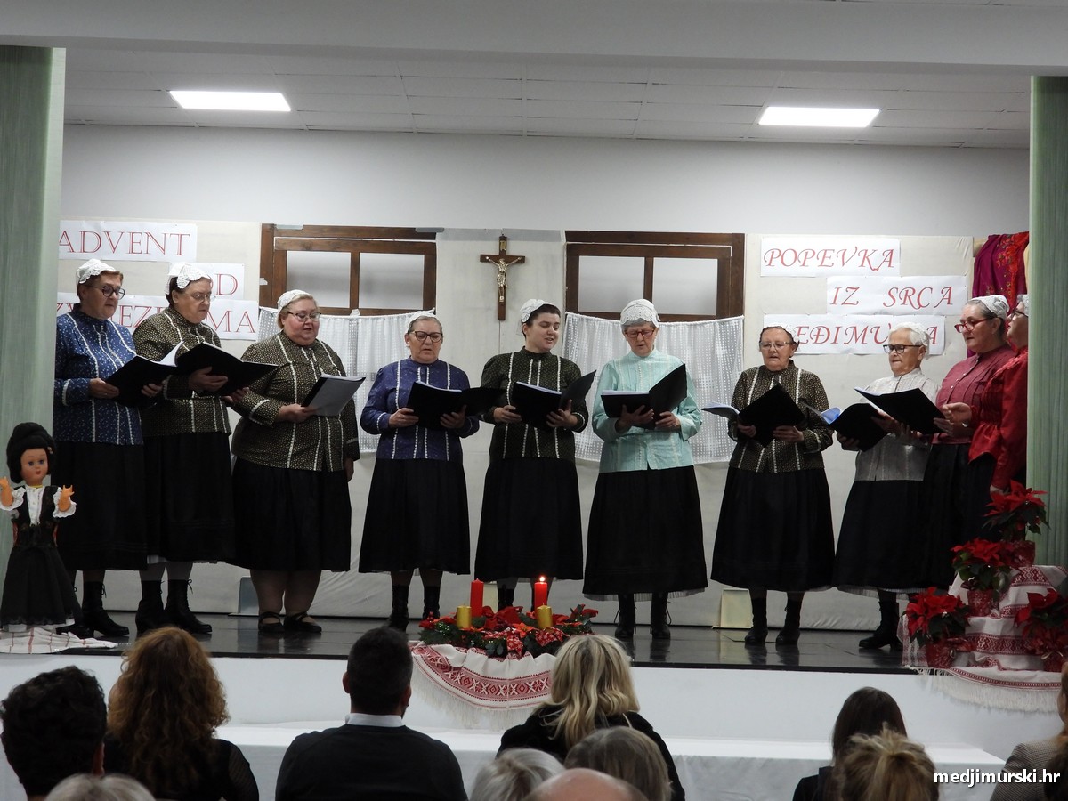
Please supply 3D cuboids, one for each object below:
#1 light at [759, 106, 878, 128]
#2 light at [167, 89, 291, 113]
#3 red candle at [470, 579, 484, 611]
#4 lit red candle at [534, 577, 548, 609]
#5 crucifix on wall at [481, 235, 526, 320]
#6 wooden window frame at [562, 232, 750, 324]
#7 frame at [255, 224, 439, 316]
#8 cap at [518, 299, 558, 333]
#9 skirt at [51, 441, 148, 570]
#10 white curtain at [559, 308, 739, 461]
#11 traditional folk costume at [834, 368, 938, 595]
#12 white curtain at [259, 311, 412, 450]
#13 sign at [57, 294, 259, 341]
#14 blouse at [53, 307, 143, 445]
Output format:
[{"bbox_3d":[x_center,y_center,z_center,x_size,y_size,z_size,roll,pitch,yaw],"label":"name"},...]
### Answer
[{"bbox_3d":[1.453,-1.465,13.380,0.600,0.040,0.600,2,-2,0],"label":"light"},{"bbox_3d":[-1.549,-1.540,13.396,0.600,0.050,0.600,2,-2,0],"label":"light"},{"bbox_3d":[-0.245,0.853,11.350,0.054,0.162,0.054,2,-2,0],"label":"red candle"},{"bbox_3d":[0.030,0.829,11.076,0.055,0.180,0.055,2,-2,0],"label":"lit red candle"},{"bbox_3d":[-0.166,-0.663,14.212,0.240,0.465,0.050,2,-2,0],"label":"crucifix on wall"},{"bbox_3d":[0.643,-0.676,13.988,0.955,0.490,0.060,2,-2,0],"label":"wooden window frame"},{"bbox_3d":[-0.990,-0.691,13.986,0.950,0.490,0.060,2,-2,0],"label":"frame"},{"bbox_3d":[0.015,-0.428,13.077,0.165,0.155,0.180,3,-3,-30],"label":"cap"},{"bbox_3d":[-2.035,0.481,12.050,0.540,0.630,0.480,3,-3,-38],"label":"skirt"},{"bbox_3d":[0.648,-0.060,14.192,0.980,0.810,0.060,2,-2,0],"label":"white curtain"},{"bbox_3d":[1.641,0.375,12.197,0.510,1.050,0.440,0,-3,30],"label":"traditional folk costume"},{"bbox_3d":[-0.999,-0.106,13.924,0.930,0.770,0.060,2,-2,0],"label":"white curtain"},{"bbox_3d":[-2.084,-0.454,14.233,1.180,0.212,0.010,2,-2,0],"label":"sign"},{"bbox_3d":[-2.010,-0.112,12.000,0.500,0.640,0.420,3,-3,-38],"label":"blouse"}]

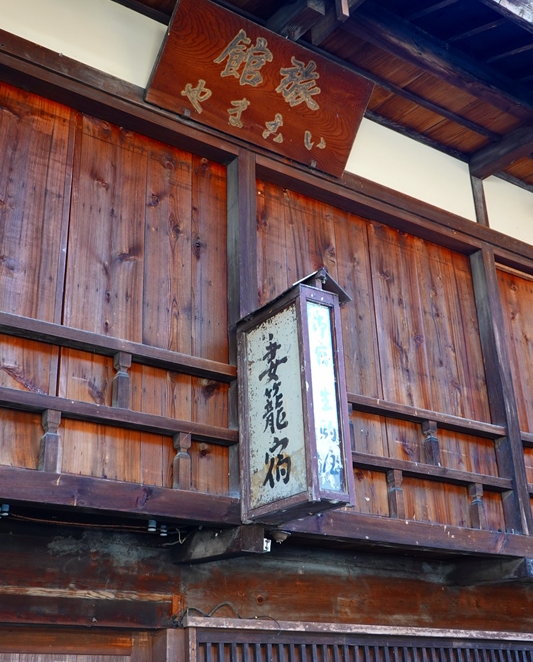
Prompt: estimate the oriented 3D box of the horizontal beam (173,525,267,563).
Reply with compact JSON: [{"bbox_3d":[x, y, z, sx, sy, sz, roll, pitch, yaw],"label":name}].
[{"bbox_3d":[-0.224,0.960,3.963,0.115,0.124,0.574,14,-28,-33],"label":"horizontal beam"}]

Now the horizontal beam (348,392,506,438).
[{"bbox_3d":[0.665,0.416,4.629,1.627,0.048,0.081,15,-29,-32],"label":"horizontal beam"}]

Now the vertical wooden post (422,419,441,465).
[{"bbox_3d":[0.861,0.589,4.634,0.054,0.252,0.051,14,-28,-33],"label":"vertical wooden post"}]

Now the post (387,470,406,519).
[{"bbox_3d":[0.645,0.823,4.412,0.058,0.262,0.058,15,-29,-32],"label":"post"}]

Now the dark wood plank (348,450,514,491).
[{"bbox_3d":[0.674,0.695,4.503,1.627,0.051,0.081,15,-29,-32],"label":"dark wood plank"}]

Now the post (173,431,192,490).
[{"bbox_3d":[-0.349,0.552,3.699,0.054,0.251,0.051,14,-28,-33],"label":"post"}]

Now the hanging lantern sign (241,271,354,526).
[{"bbox_3d":[0.125,0.274,3.759,0.293,1.023,0.468,15,-29,-32],"label":"hanging lantern sign"}]

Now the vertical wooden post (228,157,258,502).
[{"bbox_3d":[-0.113,-0.067,4.235,0.109,1.794,0.112,15,-29,-32],"label":"vertical wooden post"}]

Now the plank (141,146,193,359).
[{"bbox_3d":[-0.464,-0.332,4.179,0.250,1.242,0.025,15,-29,-32],"label":"plank"}]

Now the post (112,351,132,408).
[{"bbox_3d":[-0.596,0.213,3.661,0.054,0.251,0.051,14,-28,-33],"label":"post"}]

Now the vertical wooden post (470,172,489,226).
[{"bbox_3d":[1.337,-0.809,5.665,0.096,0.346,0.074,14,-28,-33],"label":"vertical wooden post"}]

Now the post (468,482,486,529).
[{"bbox_3d":[1.114,0.930,4.676,0.054,0.250,0.051,14,-28,-33],"label":"post"}]

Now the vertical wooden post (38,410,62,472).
[{"bbox_3d":[-0.841,0.440,3.449,0.058,0.259,0.058,15,-29,-32],"label":"vertical wooden post"}]

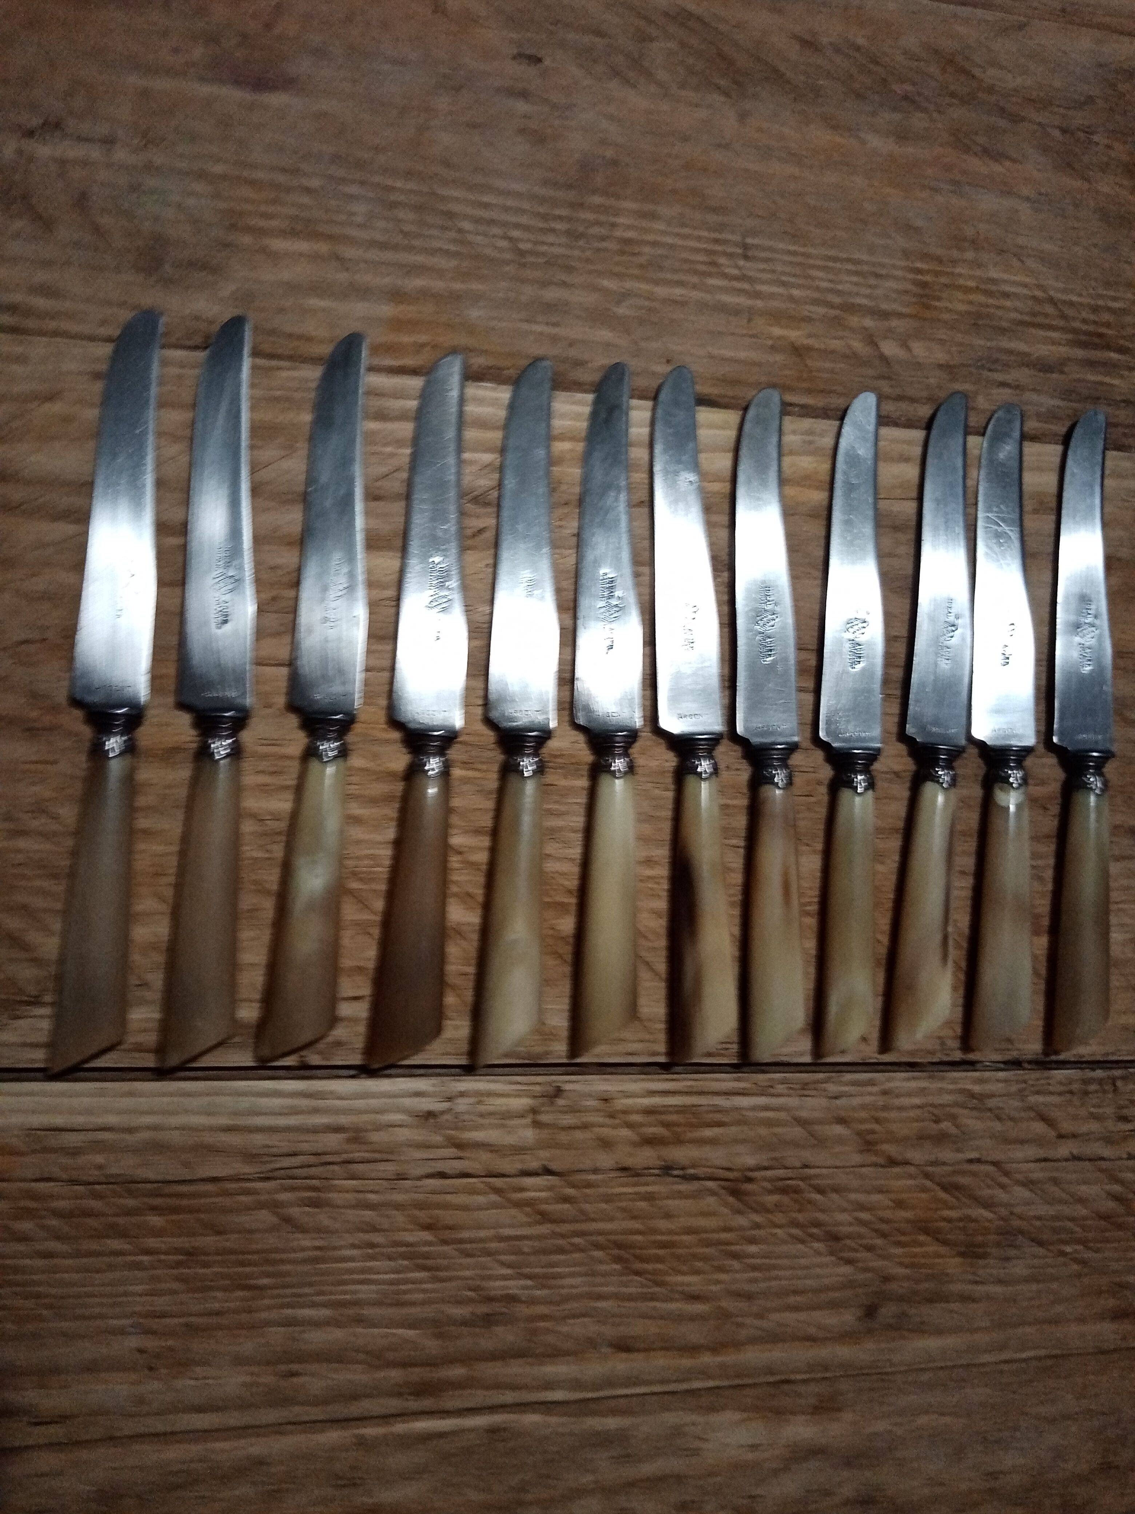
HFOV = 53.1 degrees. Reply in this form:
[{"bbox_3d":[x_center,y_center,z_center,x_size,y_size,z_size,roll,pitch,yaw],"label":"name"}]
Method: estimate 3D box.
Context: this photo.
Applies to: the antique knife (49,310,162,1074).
[{"bbox_3d":[-0.142,-0.024,0.354,0.023,0.015,0.239,3,85,-11],"label":"antique knife"}]

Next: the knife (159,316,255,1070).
[{"bbox_3d":[-0.111,-0.024,0.360,0.023,0.015,0.240,2,85,-11],"label":"knife"}]

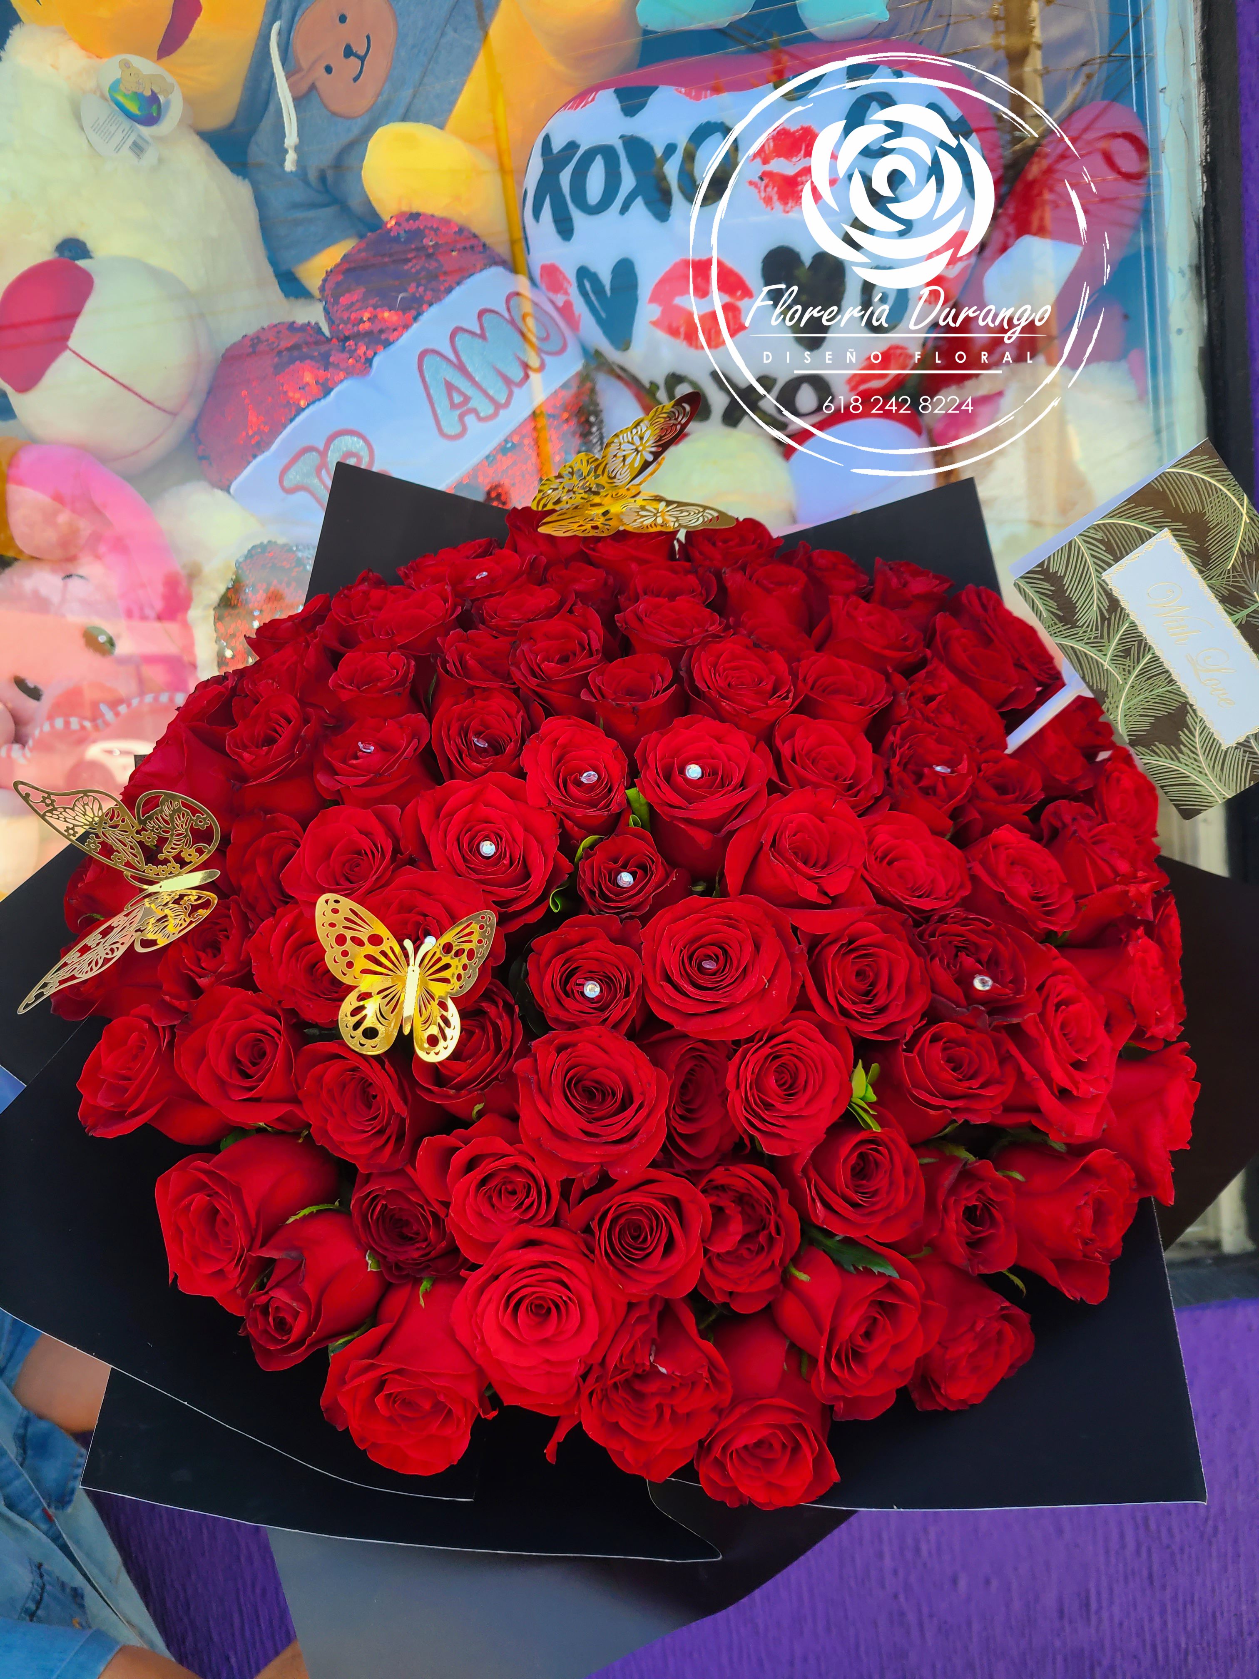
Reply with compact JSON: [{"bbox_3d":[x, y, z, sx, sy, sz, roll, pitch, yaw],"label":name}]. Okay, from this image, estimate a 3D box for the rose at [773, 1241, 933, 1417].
[{"bbox_3d":[0.093,0.205,0.539,0.061,0.061,0.053,0,5,-15],"label":"rose"}]

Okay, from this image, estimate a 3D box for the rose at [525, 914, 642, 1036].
[{"bbox_3d":[-0.018,0.058,0.530,0.048,0.048,0.047,0,-16,-2],"label":"rose"}]

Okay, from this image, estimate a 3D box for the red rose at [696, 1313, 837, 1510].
[{"bbox_3d":[0.058,0.247,0.542,0.060,0.060,0.058,-7,18,-1],"label":"red rose"}]

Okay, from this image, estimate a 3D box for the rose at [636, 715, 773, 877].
[{"bbox_3d":[0.038,-0.015,0.637,0.066,0.060,0.066,-7,51,0],"label":"rose"}]

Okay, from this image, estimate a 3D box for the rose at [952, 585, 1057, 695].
[{"bbox_3d":[0.220,-0.114,0.765,0.062,0.054,0.062,27,50,0],"label":"rose"}]

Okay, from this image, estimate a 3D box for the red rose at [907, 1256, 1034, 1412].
[{"bbox_3d":[0.149,0.216,0.572,0.060,0.060,0.056,-6,25,0],"label":"red rose"}]

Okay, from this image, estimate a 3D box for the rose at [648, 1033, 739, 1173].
[{"bbox_3d":[0.030,0.120,0.573,0.055,0.055,0.050,-6,-17,3],"label":"rose"}]

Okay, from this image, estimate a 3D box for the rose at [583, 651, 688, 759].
[{"bbox_3d":[0.003,-0.062,0.615,0.048,0.050,0.048,2,46,0],"label":"rose"}]

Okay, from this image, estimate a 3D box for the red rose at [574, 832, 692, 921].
[{"bbox_3d":[0.001,0.019,0.555,0.046,0.046,0.047,0,-24,0],"label":"red rose"}]

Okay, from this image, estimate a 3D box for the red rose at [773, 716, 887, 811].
[{"bbox_3d":[0.095,-0.028,0.629,0.055,0.050,0.055,32,51,6],"label":"red rose"}]

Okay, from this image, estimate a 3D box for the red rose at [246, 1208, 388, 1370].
[{"bbox_3d":[-0.137,0.201,0.585,0.056,0.056,0.064,-2,22,20],"label":"red rose"}]

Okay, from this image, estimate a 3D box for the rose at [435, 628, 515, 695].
[{"bbox_3d":[-0.087,-0.092,0.733,0.053,0.047,0.053,-5,44,7],"label":"rose"}]

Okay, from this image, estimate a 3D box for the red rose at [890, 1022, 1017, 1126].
[{"bbox_3d":[0.145,0.112,0.592,0.058,0.058,0.052,-9,-23,-18],"label":"red rose"}]

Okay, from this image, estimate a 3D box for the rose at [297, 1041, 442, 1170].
[{"bbox_3d":[-0.118,0.121,0.582,0.060,0.060,0.054,-3,-12,19],"label":"rose"}]

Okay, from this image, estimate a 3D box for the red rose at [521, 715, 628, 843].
[{"bbox_3d":[-0.026,-0.027,0.634,0.055,0.047,0.055,-7,55,-1],"label":"red rose"}]

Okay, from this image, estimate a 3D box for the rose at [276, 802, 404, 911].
[{"bbox_3d":[-0.136,0.011,0.608,0.057,0.057,0.047,-6,-15,4],"label":"rose"}]

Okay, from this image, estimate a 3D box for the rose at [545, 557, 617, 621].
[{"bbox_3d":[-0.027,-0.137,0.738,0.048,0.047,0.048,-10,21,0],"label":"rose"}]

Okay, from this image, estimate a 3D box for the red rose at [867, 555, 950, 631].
[{"bbox_3d":[0.184,-0.160,0.831,0.056,0.052,0.056,-13,50,-25],"label":"red rose"}]

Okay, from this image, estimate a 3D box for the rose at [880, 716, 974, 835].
[{"bbox_3d":[0.158,-0.030,0.672,0.054,0.047,0.054,-13,56,-24],"label":"rose"}]

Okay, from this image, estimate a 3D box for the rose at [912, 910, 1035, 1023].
[{"bbox_3d":[0.159,0.061,0.583,0.056,0.056,0.047,-10,-21,-12],"label":"rose"}]

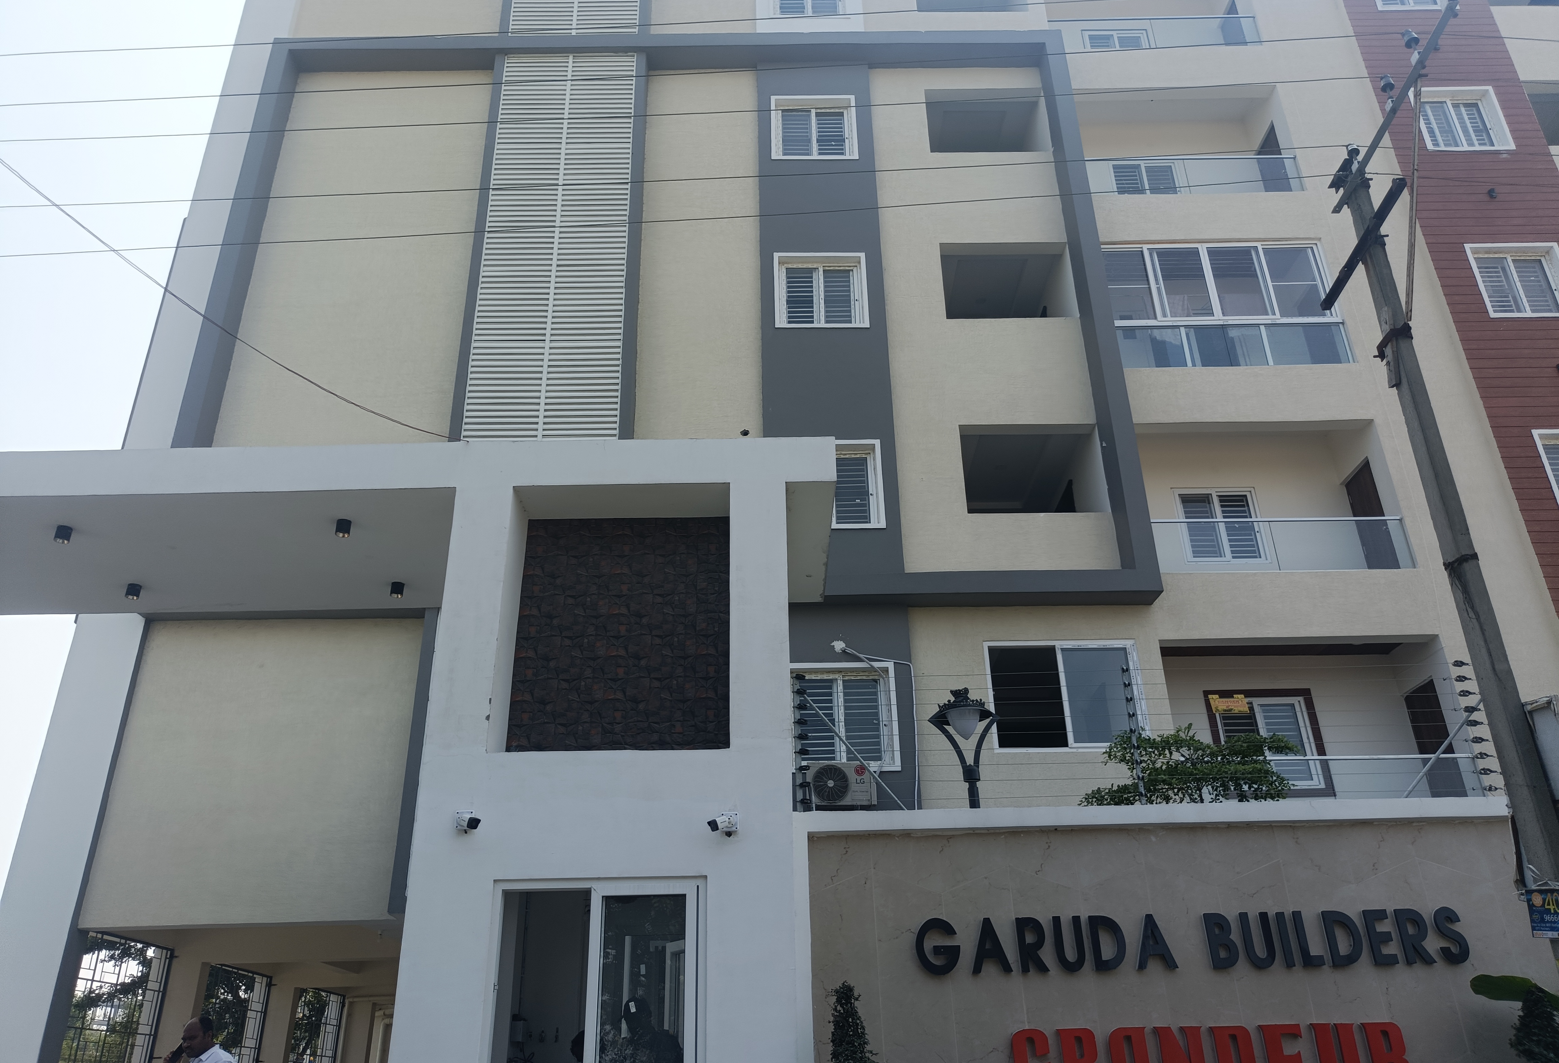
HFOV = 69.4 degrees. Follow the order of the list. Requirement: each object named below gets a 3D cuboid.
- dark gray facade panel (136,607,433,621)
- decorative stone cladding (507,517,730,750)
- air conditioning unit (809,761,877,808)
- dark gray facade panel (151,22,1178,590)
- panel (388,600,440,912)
[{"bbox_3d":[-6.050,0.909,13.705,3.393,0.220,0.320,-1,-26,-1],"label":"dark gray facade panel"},{"bbox_3d":[-1.049,0.734,7.661,1.464,1.818,0.070,-1,-26,-1],"label":"decorative stone cladding"},{"bbox_3d":[0.692,2.876,12.681,0.758,0.492,0.260,-1,-26,-1],"label":"air conditioning unit"},{"bbox_3d":[-1.636,-3.393,15.742,12.278,9.575,0.442,-1,-26,-1],"label":"dark gray facade panel"},{"bbox_3d":[-4.114,2.554,12.901,0.180,3.518,0.339,-1,-26,-1],"label":"panel"}]

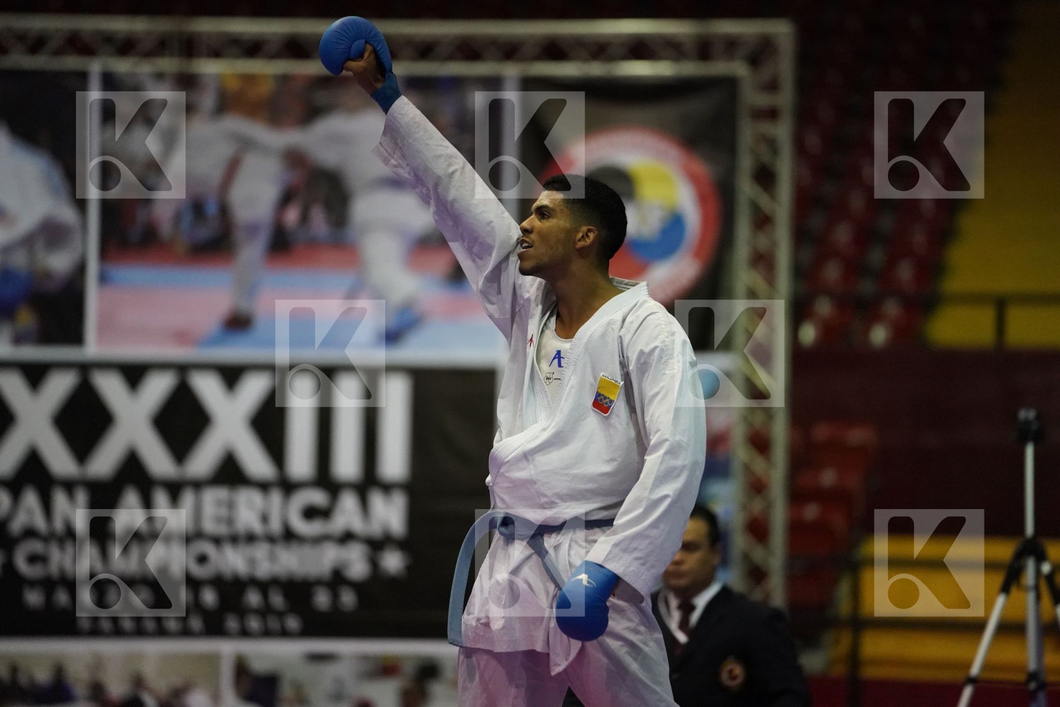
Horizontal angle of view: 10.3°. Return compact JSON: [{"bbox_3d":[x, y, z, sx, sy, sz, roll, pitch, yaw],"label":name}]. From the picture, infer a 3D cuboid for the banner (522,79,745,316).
[{"bbox_3d":[0.446,-0.695,27.000,1.020,1.160,0.050,1,-3,-3],"label":"banner"}]

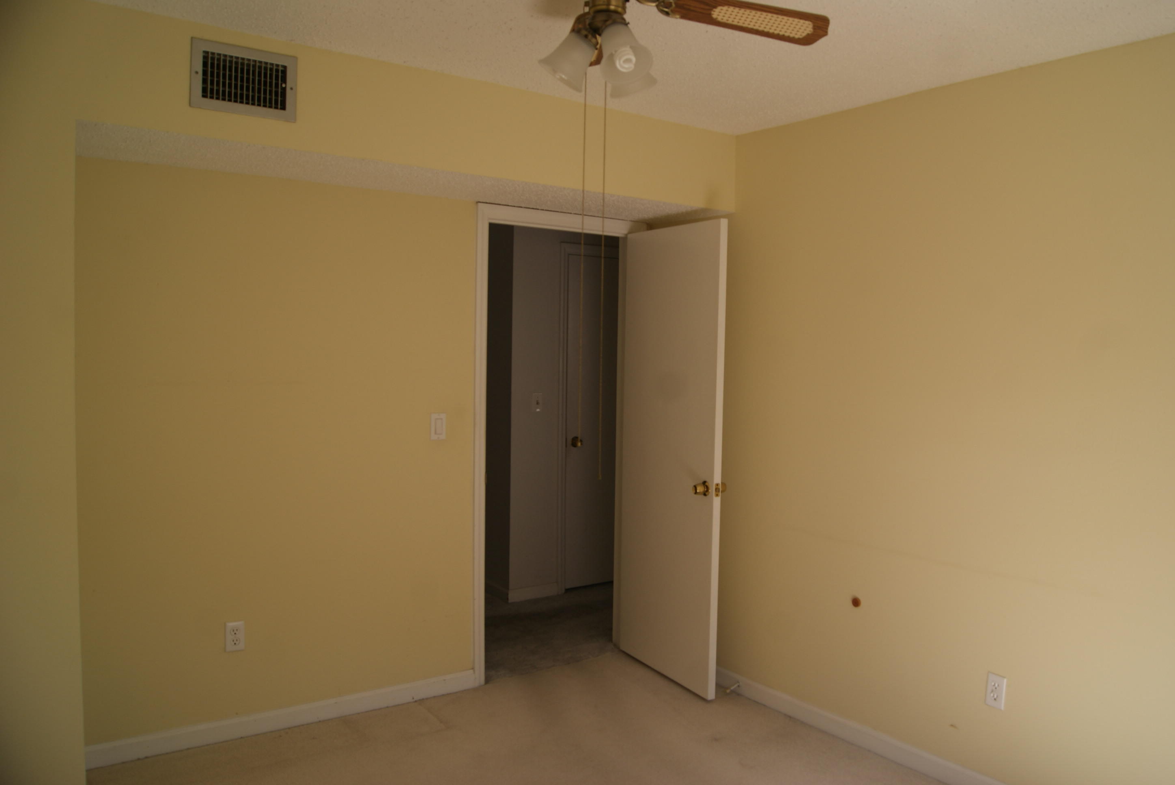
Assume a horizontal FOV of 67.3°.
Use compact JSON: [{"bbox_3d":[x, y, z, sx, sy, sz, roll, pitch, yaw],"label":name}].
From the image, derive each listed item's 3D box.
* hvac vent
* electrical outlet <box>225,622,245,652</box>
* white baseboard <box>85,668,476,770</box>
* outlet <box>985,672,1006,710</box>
[{"bbox_3d":[-1.053,-0.954,2.692,0.320,0.210,0.020,-1,3,-35],"label":"hvac vent"},{"bbox_3d":[-1.315,0.912,3.289,0.070,0.115,0.010,-1,3,-35],"label":"electrical outlet"},{"bbox_3d":[-1.131,1.260,3.452,1.560,0.083,0.015,-1,3,-35],"label":"white baseboard"},{"bbox_3d":[1.348,0.987,2.905,0.010,0.115,0.070,-1,3,-35],"label":"outlet"}]

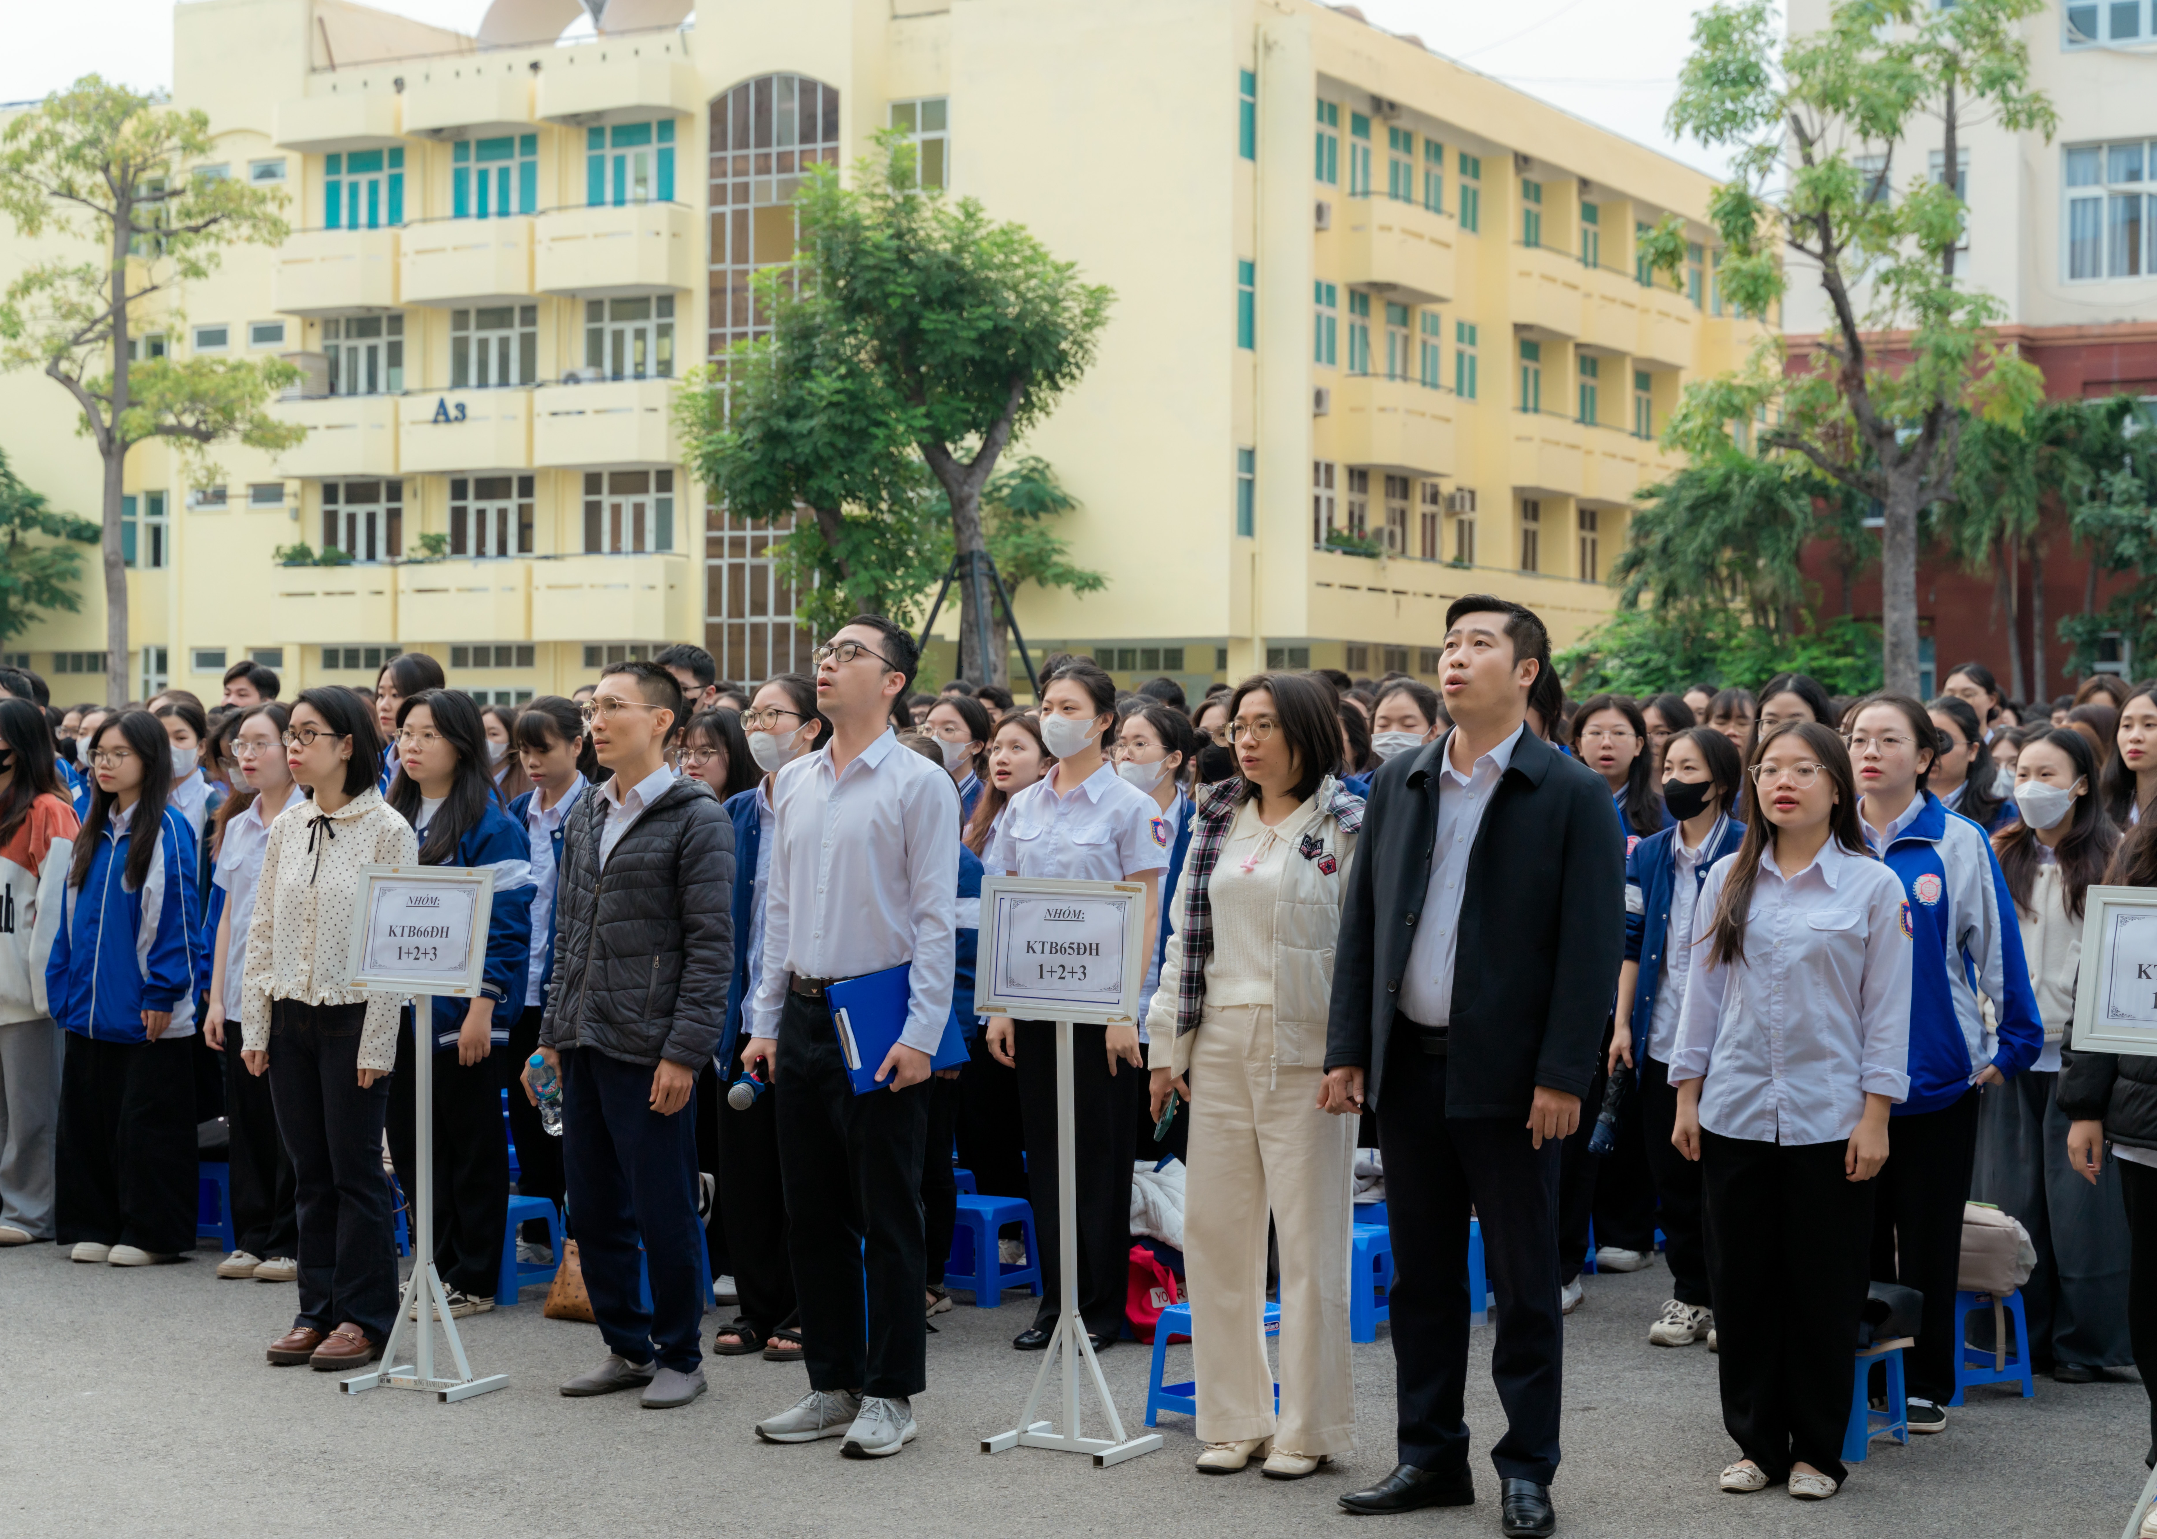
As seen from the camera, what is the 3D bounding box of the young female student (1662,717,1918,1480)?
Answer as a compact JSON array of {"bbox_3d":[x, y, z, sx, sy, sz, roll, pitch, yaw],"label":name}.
[{"bbox_3d":[1.471,0.677,6.981,0.490,1.551,0.310,1,1,23],"label":"young female student"}]

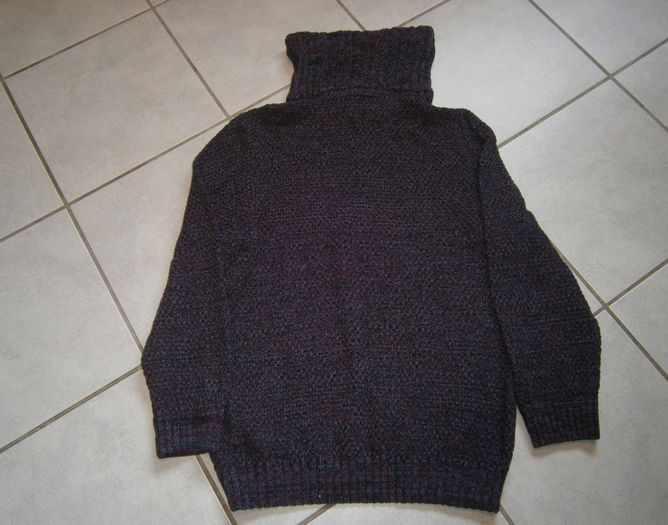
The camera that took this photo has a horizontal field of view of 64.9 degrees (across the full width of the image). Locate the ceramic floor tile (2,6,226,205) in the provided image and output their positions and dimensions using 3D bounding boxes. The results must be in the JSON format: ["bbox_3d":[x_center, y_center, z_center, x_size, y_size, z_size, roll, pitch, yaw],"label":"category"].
[{"bbox_3d":[-0.416,-0.307,0.997,0.315,0.010,0.315,-32,72,-10],"label":"ceramic floor tile"}]

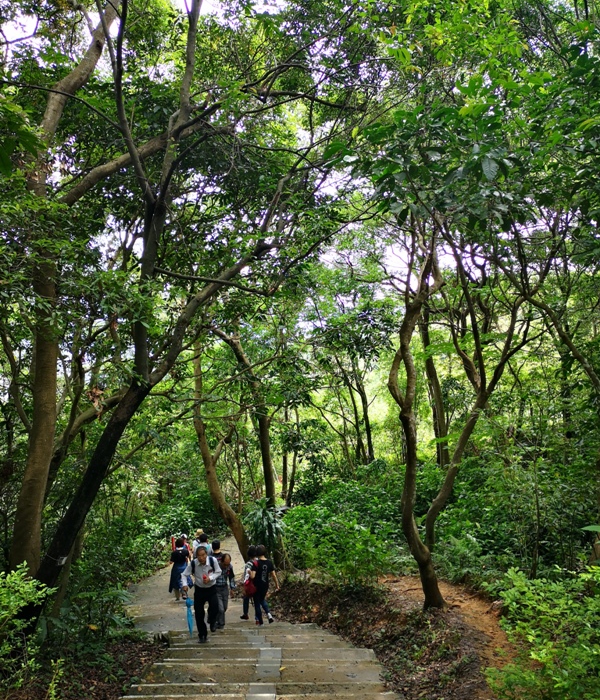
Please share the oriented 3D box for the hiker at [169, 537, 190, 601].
[{"bbox_3d":[-2.974,5.417,15.400,0.530,1.550,0.420,0,-3,-5],"label":"hiker"}]

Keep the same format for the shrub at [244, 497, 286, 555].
[{"bbox_3d":[-0.930,4.640,16.300,1.040,1.520,1.000,0,-3,0],"label":"shrub"}]

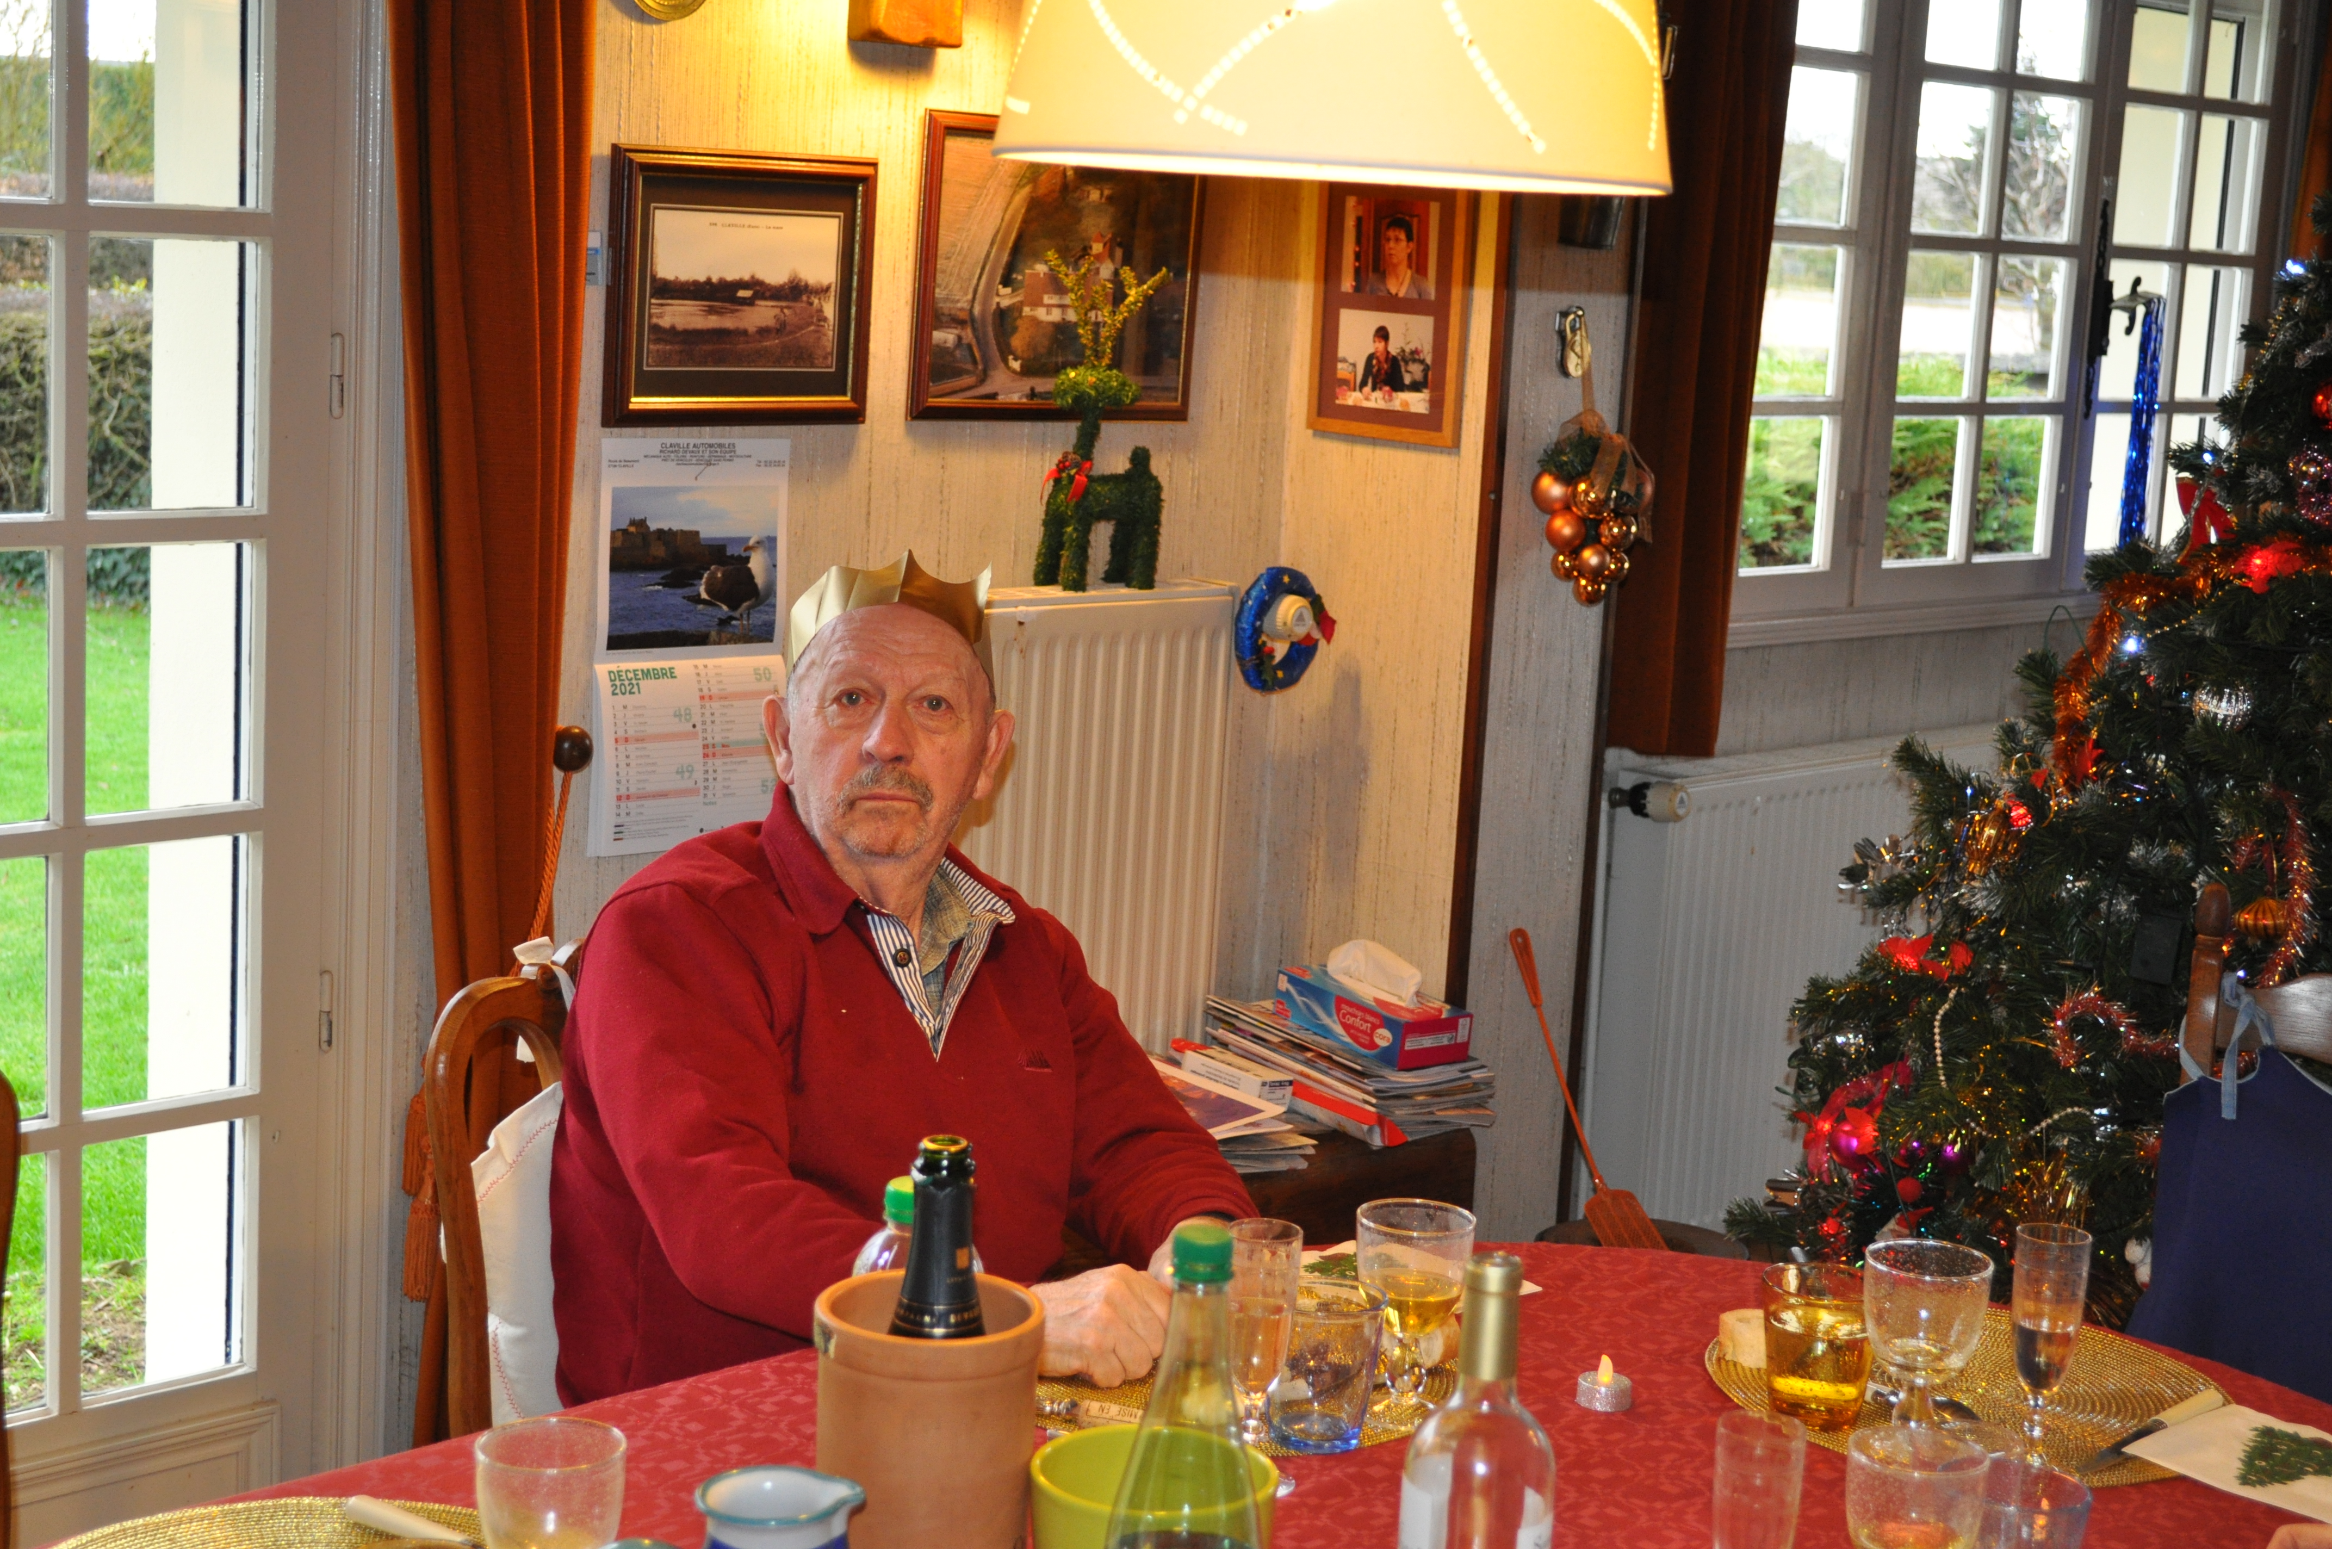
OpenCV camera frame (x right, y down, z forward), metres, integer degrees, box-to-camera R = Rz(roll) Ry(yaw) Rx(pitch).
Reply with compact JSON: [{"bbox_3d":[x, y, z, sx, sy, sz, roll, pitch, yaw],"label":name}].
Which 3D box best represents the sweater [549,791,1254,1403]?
[{"bbox_3d":[-0.204,0.309,2.703,0.480,0.590,0.520,12,12,43],"label":"sweater"}]

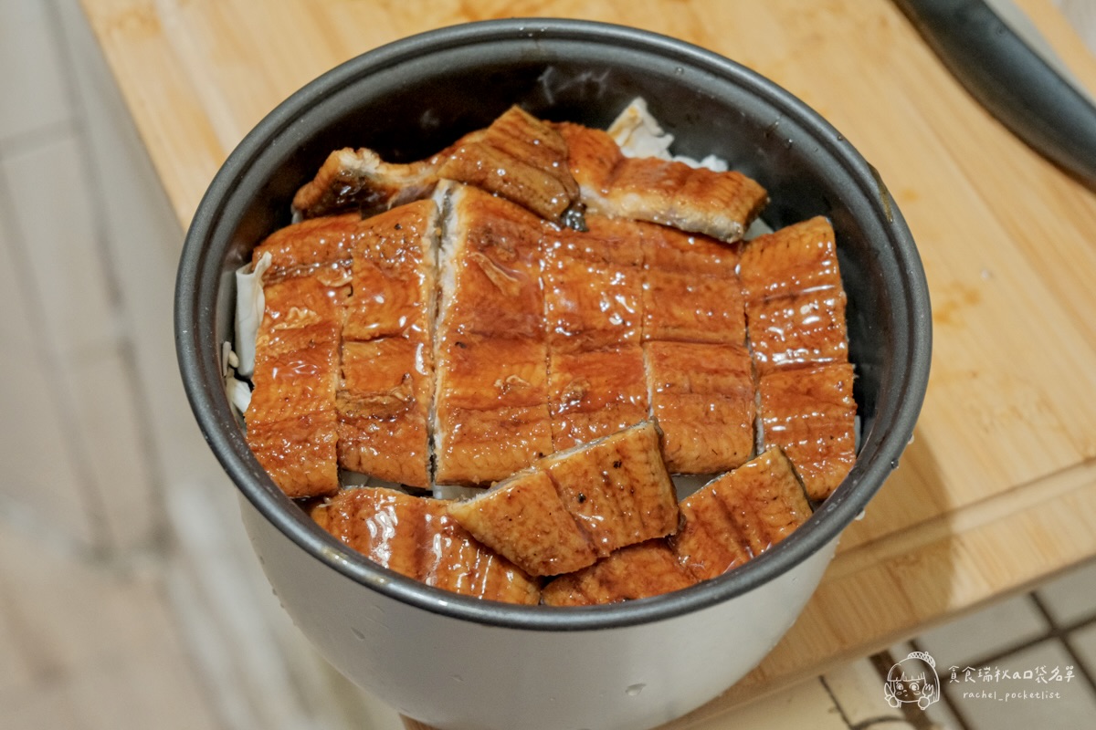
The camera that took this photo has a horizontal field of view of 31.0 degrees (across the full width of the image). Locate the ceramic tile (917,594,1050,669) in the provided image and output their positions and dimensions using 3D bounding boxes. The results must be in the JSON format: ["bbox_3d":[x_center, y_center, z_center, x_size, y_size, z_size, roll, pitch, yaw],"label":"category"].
[{"bbox_3d":[0.139,0.080,0.665,0.042,0.007,0.042,-19,59,-15],"label":"ceramic tile"}]

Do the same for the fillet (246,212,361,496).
[{"bbox_3d":[-0.073,-0.002,0.591,0.029,0.017,0.093,1,56,-3],"label":"fillet"}]

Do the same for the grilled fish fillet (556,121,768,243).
[{"bbox_3d":[0.033,-0.055,0.623,0.067,0.019,0.022,16,56,8],"label":"grilled fish fillet"}]

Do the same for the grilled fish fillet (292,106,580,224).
[{"bbox_3d":[-0.035,-0.054,0.620,0.086,0.026,0.040,-6,56,-7],"label":"grilled fish fillet"}]

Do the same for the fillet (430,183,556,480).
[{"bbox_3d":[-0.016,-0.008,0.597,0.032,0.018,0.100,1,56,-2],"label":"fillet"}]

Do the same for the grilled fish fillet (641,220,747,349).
[{"bbox_3d":[0.044,-0.022,0.609,0.030,0.015,0.047,1,56,-2],"label":"grilled fish fillet"}]

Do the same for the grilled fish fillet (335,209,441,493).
[{"bbox_3d":[-0.047,-0.006,0.593,0.025,0.017,0.096,1,56,-2],"label":"grilled fish fillet"}]

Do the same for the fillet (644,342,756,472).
[{"bbox_3d":[0.045,0.015,0.584,0.031,0.015,0.041,1,56,-3],"label":"fillet"}]

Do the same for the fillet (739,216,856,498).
[{"bbox_3d":[0.076,-0.001,0.597,0.027,0.016,0.095,-1,56,-3],"label":"fillet"}]

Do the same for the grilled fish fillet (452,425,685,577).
[{"bbox_3d":[0.007,0.043,0.555,0.062,0.017,0.029,-22,59,-17],"label":"grilled fish fillet"}]

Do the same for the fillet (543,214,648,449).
[{"bbox_3d":[0.015,-0.007,0.598,0.029,0.016,0.087,1,56,-2],"label":"fillet"}]

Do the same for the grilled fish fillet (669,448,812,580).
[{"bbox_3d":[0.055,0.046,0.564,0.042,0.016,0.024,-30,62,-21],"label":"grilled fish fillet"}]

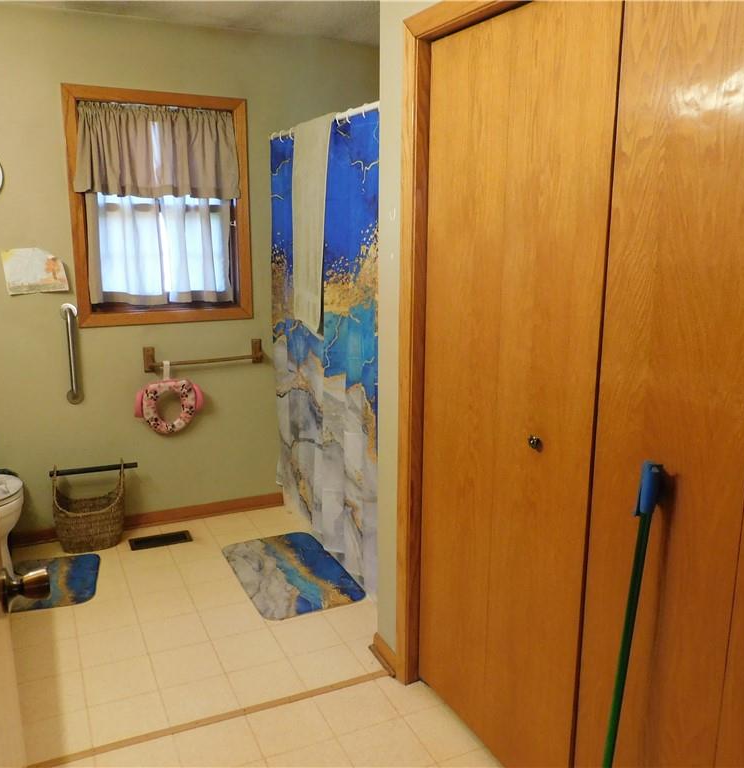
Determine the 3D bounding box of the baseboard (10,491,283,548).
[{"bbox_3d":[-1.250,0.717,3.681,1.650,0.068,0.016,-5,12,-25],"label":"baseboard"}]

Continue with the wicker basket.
[{"bbox_3d":[-1.369,0.583,3.450,0.325,0.420,0.215,-5,12,-25],"label":"wicker basket"}]

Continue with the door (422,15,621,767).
[{"bbox_3d":[0.341,0.075,1.906,0.035,2.008,0.750,-5,12,-25],"label":"door"}]

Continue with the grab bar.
[{"bbox_3d":[-1.429,-0.139,3.390,0.075,0.480,0.076,-5,12,-25],"label":"grab bar"}]

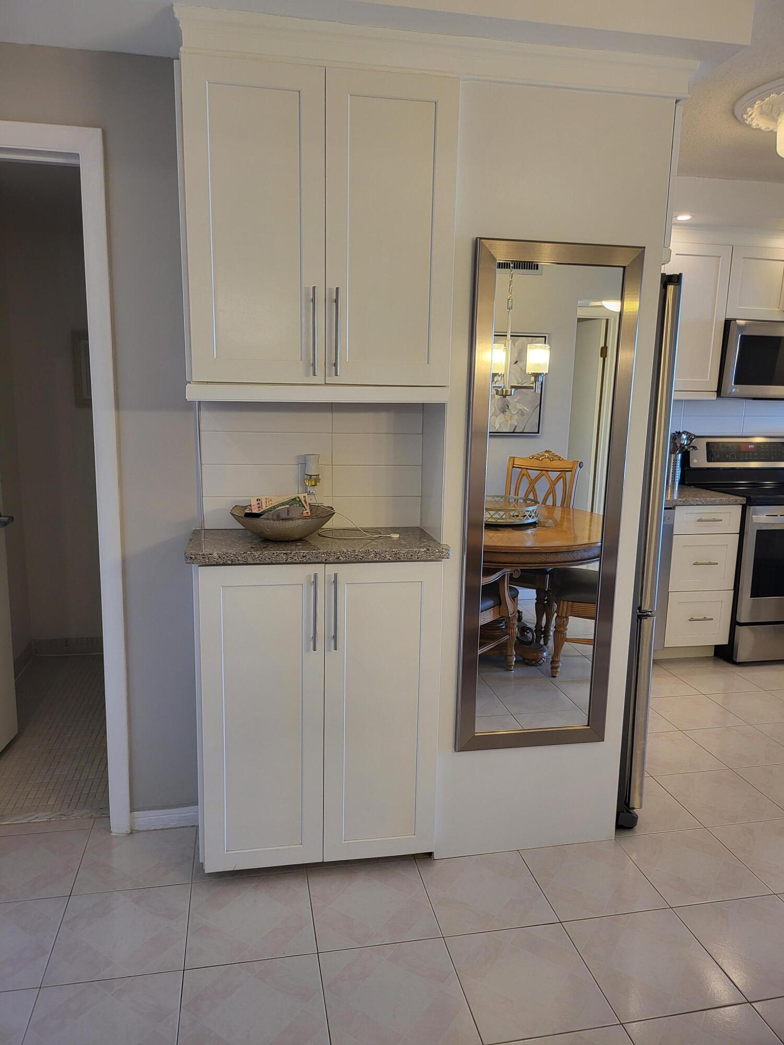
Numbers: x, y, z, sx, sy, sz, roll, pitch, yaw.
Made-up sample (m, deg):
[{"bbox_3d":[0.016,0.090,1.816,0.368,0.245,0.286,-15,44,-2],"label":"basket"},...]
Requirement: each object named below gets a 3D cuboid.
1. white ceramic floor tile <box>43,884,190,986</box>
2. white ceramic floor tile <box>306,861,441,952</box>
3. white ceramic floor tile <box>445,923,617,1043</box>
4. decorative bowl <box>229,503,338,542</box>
[{"bbox_3d":[-0.711,1.087,1.921,0.328,0.010,0.328,-1,10,-11],"label":"white ceramic floor tile"},{"bbox_3d":[-0.058,1.078,2.053,0.330,0.010,0.330,-1,10,-11],"label":"white ceramic floor tile"},{"bbox_3d":[0.333,1.131,1.794,0.328,0.010,0.328,-1,10,-11],"label":"white ceramic floor tile"},{"bbox_3d":[-0.315,0.006,2.109,0.296,0.080,0.295,-1,10,-11],"label":"decorative bowl"}]

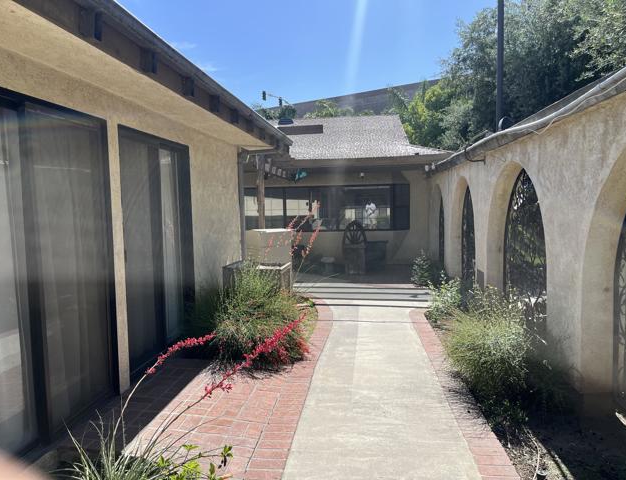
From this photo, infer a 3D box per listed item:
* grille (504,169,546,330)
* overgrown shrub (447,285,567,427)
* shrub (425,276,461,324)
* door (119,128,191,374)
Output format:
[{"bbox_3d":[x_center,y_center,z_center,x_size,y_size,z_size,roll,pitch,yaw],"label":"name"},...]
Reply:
[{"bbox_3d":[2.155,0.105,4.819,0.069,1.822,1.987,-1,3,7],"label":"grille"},{"bbox_3d":[1.458,0.775,3.770,0.726,0.712,1.165,-1,3,7],"label":"overgrown shrub"},{"bbox_3d":[1.662,0.749,6.108,0.438,0.493,0.507,-1,3,7],"label":"shrub"},{"bbox_3d":[-1.418,0.098,4.390,0.110,2.028,1.274,-1,3,10],"label":"door"}]

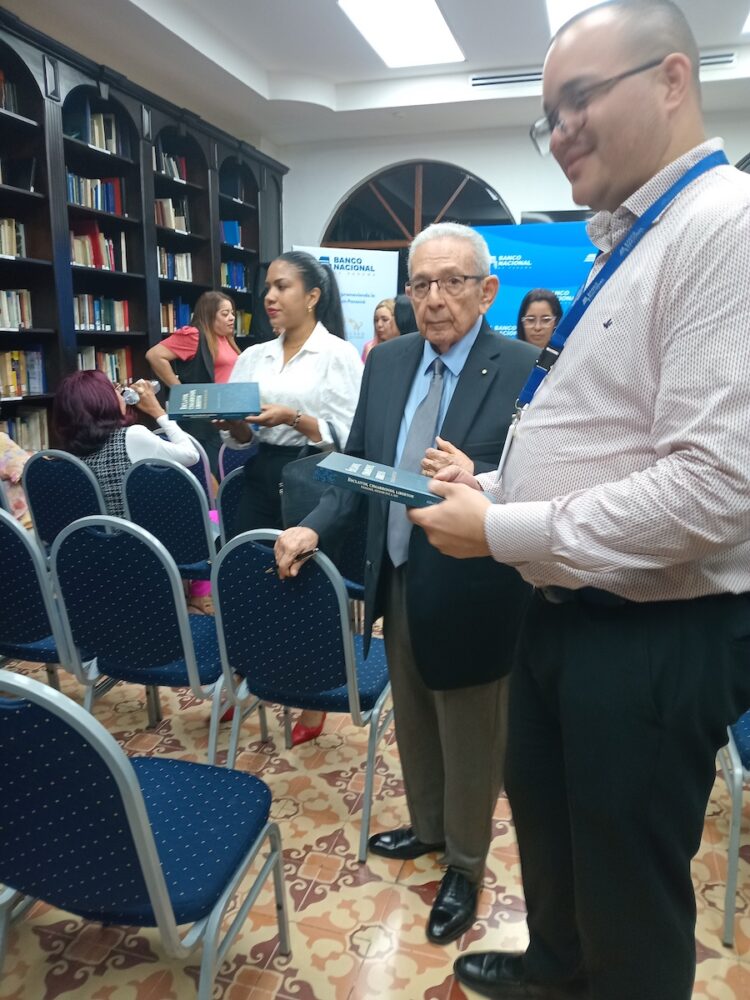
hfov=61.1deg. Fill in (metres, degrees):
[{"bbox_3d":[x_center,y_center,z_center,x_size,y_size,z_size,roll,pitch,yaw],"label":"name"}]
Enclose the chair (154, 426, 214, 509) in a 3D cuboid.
[{"bbox_3d":[-1.061,0.019,3.694,0.460,0.900,0.560,5,14,15],"label":"chair"}]

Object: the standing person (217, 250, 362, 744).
[{"bbox_3d":[-0.307,0.015,2.196,0.450,1.640,0.500,-10,16,-44],"label":"standing person"}]

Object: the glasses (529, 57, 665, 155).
[{"bbox_3d":[0.289,-0.486,0.789,0.142,0.047,0.140,-23,19,-3],"label":"glasses"}]

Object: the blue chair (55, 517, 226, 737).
[{"bbox_3d":[-0.622,0.435,1.973,0.440,0.923,0.550,4,12,15],"label":"blue chair"}]

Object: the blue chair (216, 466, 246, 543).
[{"bbox_3d":[-0.334,0.273,2.673,0.440,0.923,0.550,5,12,18],"label":"blue chair"}]

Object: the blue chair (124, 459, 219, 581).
[{"bbox_3d":[-0.759,0.242,2.779,0.440,0.923,0.550,4,12,17],"label":"blue chair"}]

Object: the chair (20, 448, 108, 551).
[{"bbox_3d":[-1.223,0.198,2.935,0.440,0.923,0.550,4,12,16],"label":"chair"}]

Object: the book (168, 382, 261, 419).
[{"bbox_3d":[-0.462,-0.288,1.847,0.250,0.023,0.175,-3,38,-11],"label":"book"}]

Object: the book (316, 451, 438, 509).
[{"bbox_3d":[0.052,-0.013,0.857,0.250,0.024,0.175,15,10,0],"label":"book"}]

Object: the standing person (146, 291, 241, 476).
[{"bbox_3d":[-0.943,-0.328,3.650,0.370,1.610,0.490,11,16,34],"label":"standing person"}]

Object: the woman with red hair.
[{"bbox_3d":[-1.041,0.030,2.925,0.550,1.240,0.720,12,17,37],"label":"woman with red hair"}]

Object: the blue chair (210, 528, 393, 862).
[{"bbox_3d":[-0.172,0.470,1.851,0.440,0.923,0.550,5,12,18],"label":"blue chair"}]

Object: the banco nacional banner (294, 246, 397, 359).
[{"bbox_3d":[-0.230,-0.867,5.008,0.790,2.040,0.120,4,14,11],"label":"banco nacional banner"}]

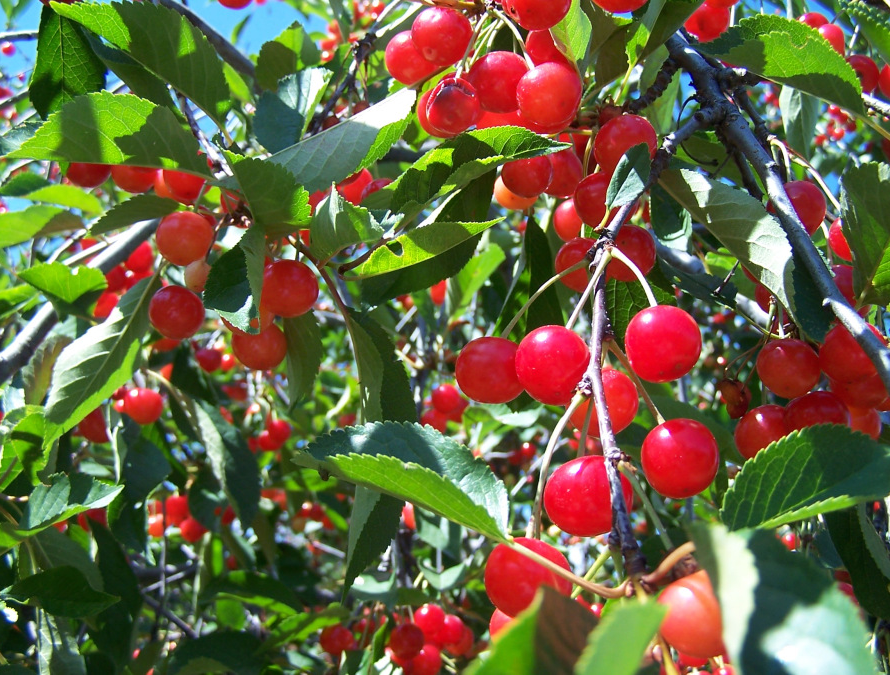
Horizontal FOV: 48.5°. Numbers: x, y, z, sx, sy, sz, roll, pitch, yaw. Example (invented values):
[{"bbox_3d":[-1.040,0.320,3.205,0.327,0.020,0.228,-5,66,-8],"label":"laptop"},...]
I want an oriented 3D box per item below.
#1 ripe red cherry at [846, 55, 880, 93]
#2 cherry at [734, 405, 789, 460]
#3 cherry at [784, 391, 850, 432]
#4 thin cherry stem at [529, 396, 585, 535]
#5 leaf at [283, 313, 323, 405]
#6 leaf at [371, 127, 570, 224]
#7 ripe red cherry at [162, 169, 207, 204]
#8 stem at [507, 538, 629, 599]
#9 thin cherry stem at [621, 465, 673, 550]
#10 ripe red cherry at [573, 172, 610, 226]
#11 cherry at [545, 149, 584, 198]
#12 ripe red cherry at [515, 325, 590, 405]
[{"bbox_3d":[0.219,-0.138,0.520,0.021,0.020,0.021,0,-17,0],"label":"ripe red cherry"},{"bbox_3d":[0.107,0.033,0.329,0.021,0.020,0.021,0,-33,0],"label":"cherry"},{"bbox_3d":[0.121,0.027,0.320,0.021,0.020,0.021,0,-25,0],"label":"cherry"},{"bbox_3d":[0.027,0.032,0.256,0.006,0.041,0.004,19,-20,8],"label":"thin cherry stem"},{"bbox_3d":[-0.057,0.003,0.393,0.021,0.054,0.010,6,-17,-18],"label":"leaf"},{"bbox_3d":[0.008,-0.056,0.341,0.069,0.027,0.012,-20,-47,12],"label":"leaf"},{"bbox_3d":[-0.104,-0.064,0.400,0.021,0.020,0.021,0,-17,0],"label":"ripe red cherry"},{"bbox_3d":[0.029,0.054,0.227,0.035,0.006,0.005,26,0,-21],"label":"stem"},{"bbox_3d":[0.051,0.043,0.250,0.003,0.027,0.002,-31,11,0],"label":"thin cherry stem"},{"bbox_3d":[0.057,-0.049,0.352,0.021,0.020,0.021,0,-33,0],"label":"ripe red cherry"},{"bbox_3d":[0.050,-0.071,0.427,0.021,0.020,0.021,0,-17,0],"label":"cherry"},{"bbox_3d":[0.029,0.007,0.267,0.021,0.020,0.021,16,-12,0],"label":"ripe red cherry"}]

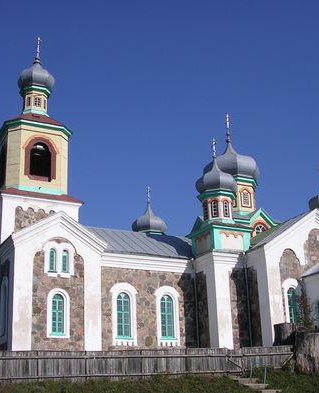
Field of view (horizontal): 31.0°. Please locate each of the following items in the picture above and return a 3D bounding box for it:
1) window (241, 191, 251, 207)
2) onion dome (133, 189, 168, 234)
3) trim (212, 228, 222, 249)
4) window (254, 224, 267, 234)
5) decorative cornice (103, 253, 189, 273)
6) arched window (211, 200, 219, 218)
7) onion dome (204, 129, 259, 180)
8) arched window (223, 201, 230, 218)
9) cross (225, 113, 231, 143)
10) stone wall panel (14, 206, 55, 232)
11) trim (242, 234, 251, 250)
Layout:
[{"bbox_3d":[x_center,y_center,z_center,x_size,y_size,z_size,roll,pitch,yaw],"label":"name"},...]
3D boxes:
[{"bbox_3d":[7.085,0.114,47.038,0.977,1.491,0.168,8,-21,-27],"label":"window"},{"bbox_3d":[-0.903,1.528,55.714,3.136,4.500,3.136,-2,-17,-1],"label":"onion dome"},{"bbox_3d":[3.905,2.849,38.576,0.599,1.428,0.158,8,-21,-27],"label":"trim"},{"bbox_3d":[7.919,2.550,44.667,1.208,1.103,0.178,8,-21,-27],"label":"window"},{"bbox_3d":[-0.809,4.418,38.197,7.350,0.998,0.420,8,-21,-27],"label":"decorative cornice"},{"bbox_3d":[4.112,0.922,42.646,0.522,1.278,0.135,-7,-18,16],"label":"arched window"},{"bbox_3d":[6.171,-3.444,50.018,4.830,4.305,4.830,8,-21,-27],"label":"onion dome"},{"bbox_3d":[4.935,0.917,42.720,0.522,1.278,0.135,7,-19,-26],"label":"arched window"},{"bbox_3d":[6.083,-6.125,50.936,0.137,2.888,0.998,8,-21,-27],"label":"cross"},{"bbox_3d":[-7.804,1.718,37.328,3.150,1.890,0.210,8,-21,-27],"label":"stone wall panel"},{"bbox_3d":[6.041,3.090,39.679,0.599,1.365,0.158,8,-21,-27],"label":"trim"}]

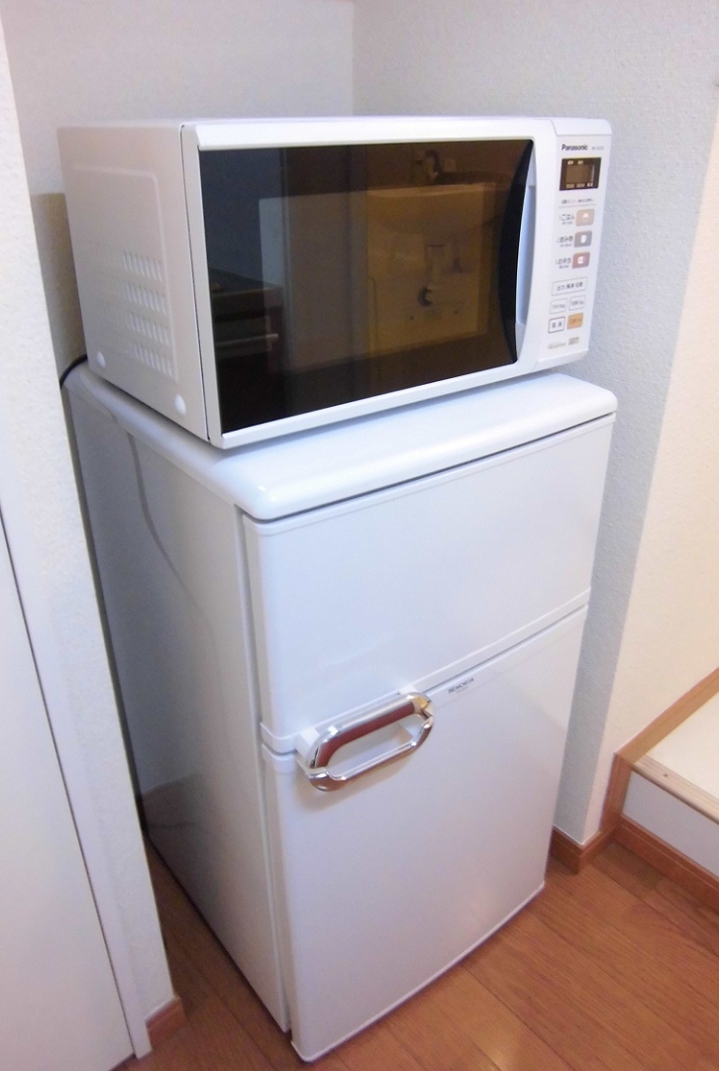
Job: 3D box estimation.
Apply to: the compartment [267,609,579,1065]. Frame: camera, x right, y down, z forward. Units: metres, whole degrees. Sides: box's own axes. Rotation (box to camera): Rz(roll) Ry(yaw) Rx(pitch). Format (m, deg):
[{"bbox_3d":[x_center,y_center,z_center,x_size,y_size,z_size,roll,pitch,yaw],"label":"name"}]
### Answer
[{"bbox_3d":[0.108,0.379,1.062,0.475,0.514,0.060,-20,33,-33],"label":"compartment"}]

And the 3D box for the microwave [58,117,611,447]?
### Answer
[{"bbox_3d":[-0.022,-0.305,0.883,0.477,0.264,0.324,-19,33,-31],"label":"microwave"}]

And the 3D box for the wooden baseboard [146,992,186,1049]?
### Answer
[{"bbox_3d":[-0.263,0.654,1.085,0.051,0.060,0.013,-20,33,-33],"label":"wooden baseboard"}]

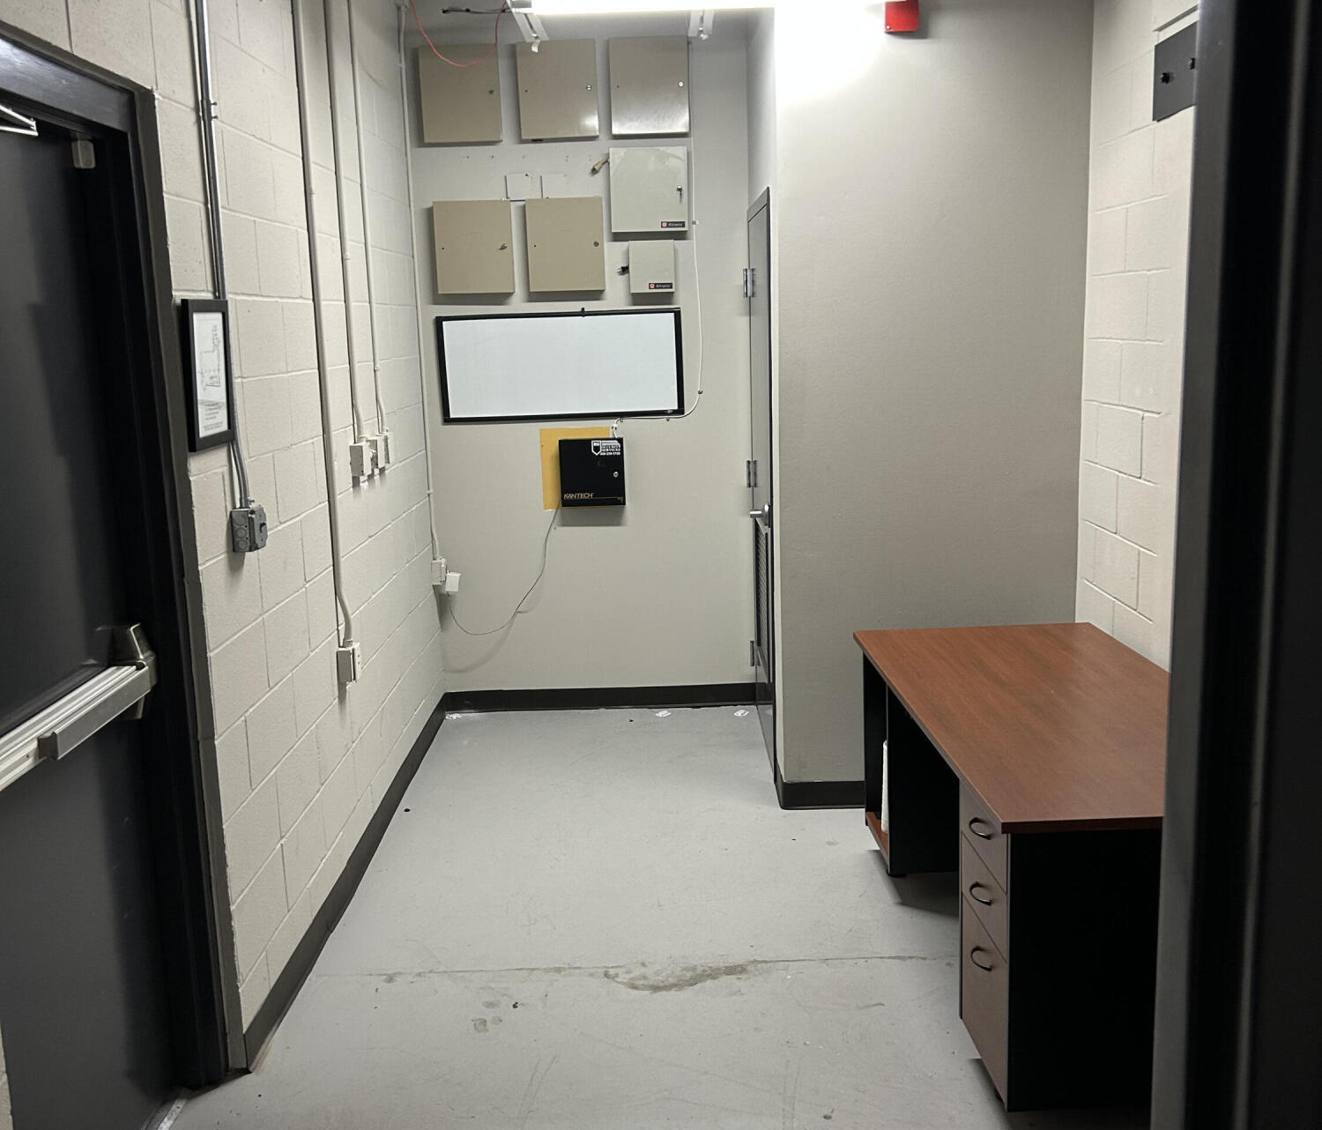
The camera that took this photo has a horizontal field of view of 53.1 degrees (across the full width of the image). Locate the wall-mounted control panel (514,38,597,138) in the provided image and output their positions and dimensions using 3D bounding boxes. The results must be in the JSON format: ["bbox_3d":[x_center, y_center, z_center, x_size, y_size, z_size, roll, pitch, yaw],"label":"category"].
[{"bbox_3d":[-0.430,-2.005,5.609,0.322,0.386,0.085,-2,10,0],"label":"wall-mounted control panel"}]

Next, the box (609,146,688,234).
[{"bbox_3d":[-0.048,-1.604,5.681,0.325,0.345,0.087,-2,10,0],"label":"box"}]

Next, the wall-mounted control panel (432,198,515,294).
[{"bbox_3d":[-0.803,-1.370,5.726,0.322,0.386,0.085,-2,10,0],"label":"wall-mounted control panel"}]

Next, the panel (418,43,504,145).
[{"bbox_3d":[-0.843,-1.989,5.612,0.322,0.386,0.085,-2,10,0],"label":"panel"}]

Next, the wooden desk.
[{"bbox_3d":[1.072,0.727,3.634,0.783,0.738,1.700,-2,10,-2],"label":"wooden desk"}]

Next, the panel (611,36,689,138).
[{"bbox_3d":[-0.046,-2.019,5.606,0.322,0.386,0.085,-2,10,0],"label":"panel"}]

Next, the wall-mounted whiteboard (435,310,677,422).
[{"bbox_3d":[-0.437,-0.877,5.846,1.068,0.465,0.025,-2,10,0],"label":"wall-mounted whiteboard"}]

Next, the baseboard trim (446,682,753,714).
[{"bbox_3d":[-0.277,0.630,6.128,1.440,0.102,0.013,-2,10,0],"label":"baseboard trim"}]

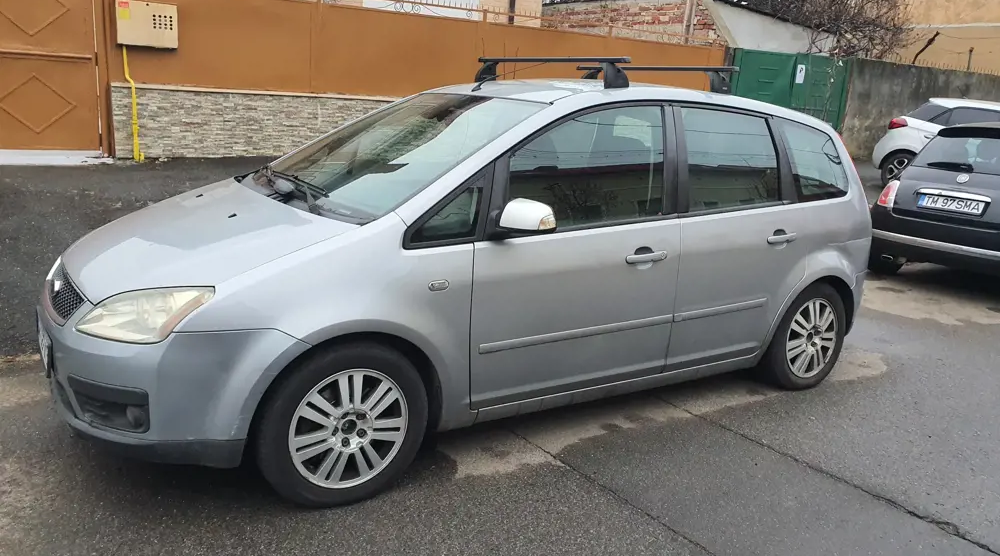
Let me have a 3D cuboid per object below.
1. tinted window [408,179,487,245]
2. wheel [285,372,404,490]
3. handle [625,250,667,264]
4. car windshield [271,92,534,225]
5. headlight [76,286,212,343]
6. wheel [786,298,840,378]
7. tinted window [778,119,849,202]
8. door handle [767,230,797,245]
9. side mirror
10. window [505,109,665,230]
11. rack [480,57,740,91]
[{"bbox_3d":[-0.194,-0.242,2.770,0.330,0.235,0.040,-4,-4,-29],"label":"tinted window"},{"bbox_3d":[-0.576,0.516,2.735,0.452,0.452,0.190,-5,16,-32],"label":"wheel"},{"bbox_3d":[0.639,-0.095,3.220,0.225,0.048,0.050,-5,16,-32],"label":"handle"},{"bbox_3d":[-0.511,-0.612,3.410,1.020,0.100,1.370,-33,29,-22],"label":"car windshield"},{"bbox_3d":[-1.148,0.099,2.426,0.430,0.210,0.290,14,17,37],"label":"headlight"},{"bbox_3d":[1.644,0.305,4.149,0.452,0.452,0.190,-5,16,-32],"label":"wheel"},{"bbox_3d":[1.678,-0.636,4.011,0.530,0.430,0.050,-8,-2,-40],"label":"tinted window"},{"bbox_3d":[1.391,-0.198,3.696,0.225,0.048,0.050,-5,16,-32],"label":"door handle"},{"bbox_3d":[0.086,-0.237,2.779,0.135,0.150,0.210,-5,16,-32],"label":"side mirror"},{"bbox_3d":[0.401,-0.490,3.162,0.920,0.505,0.060,-5,-4,-32],"label":"window"},{"bbox_3d":[0.507,-1.064,3.956,0.770,0.150,1.270,-5,16,-32],"label":"rack"}]

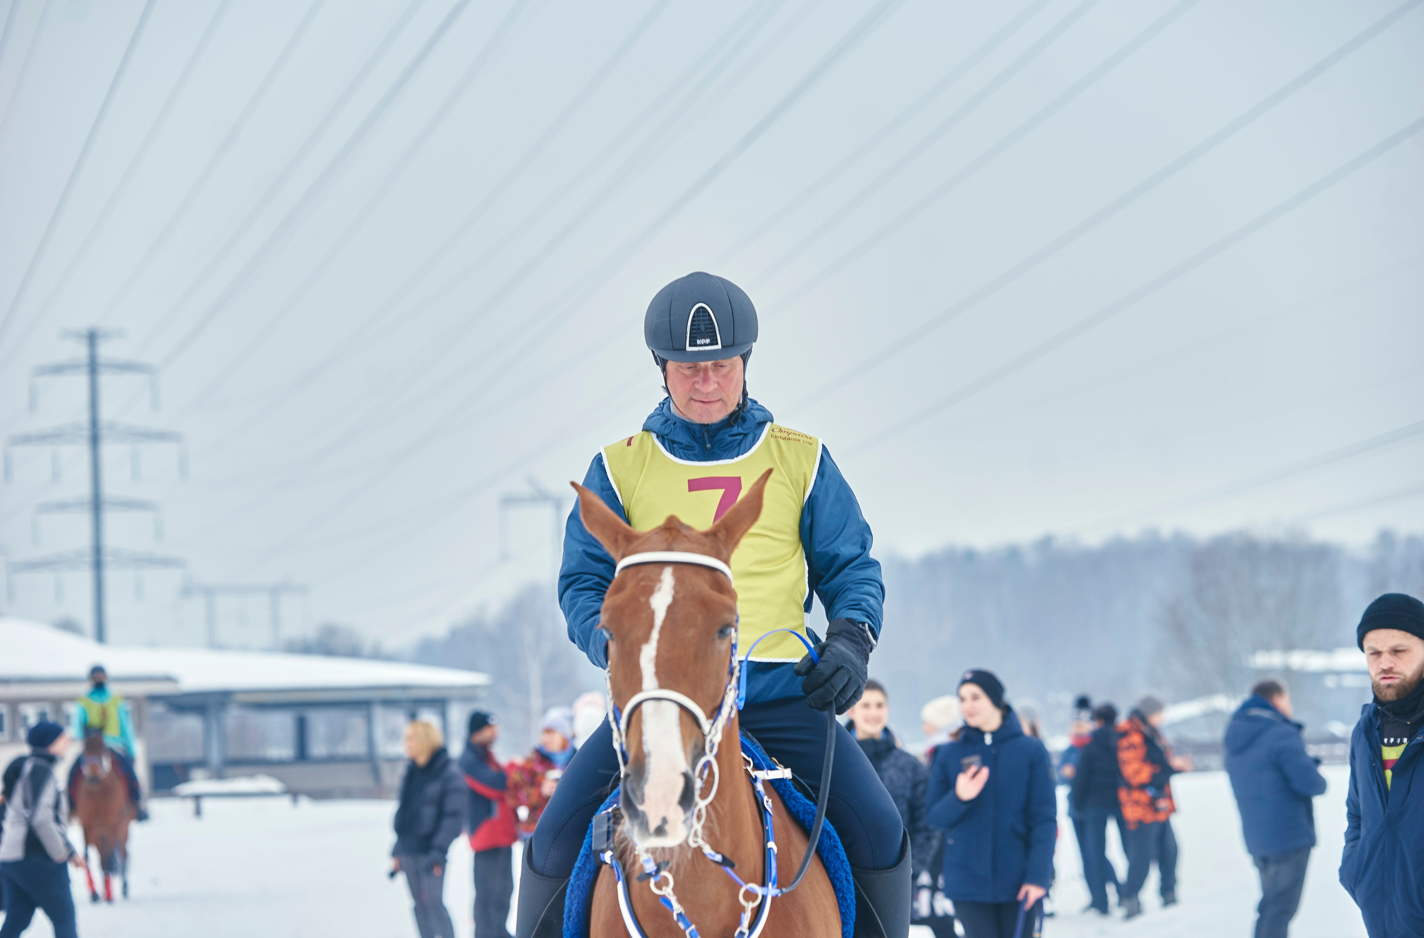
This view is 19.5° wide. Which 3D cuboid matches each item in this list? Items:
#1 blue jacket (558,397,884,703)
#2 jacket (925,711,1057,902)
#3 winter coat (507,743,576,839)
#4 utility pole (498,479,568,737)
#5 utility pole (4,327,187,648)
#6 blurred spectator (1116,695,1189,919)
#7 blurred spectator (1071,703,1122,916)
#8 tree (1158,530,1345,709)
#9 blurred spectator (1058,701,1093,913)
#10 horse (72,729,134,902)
[{"bbox_3d":[0.019,0.161,8.200,0.640,0.600,0.450,-2,-4,0],"label":"blue jacket"},{"bbox_3d":[1.141,1.381,17.000,0.540,0.790,0.380,-3,-4,12],"label":"jacket"},{"bbox_3d":[-1.034,2.015,26.000,0.480,0.630,0.380,-4,-4,24],"label":"winter coat"},{"bbox_3d":[-11.392,15.960,450.000,23.500,30.000,1.600,-1,-4,-12],"label":"utility pole"},{"bbox_3d":[-51.801,7.073,350.000,15.300,37.800,1.600,-1,-4,-12],"label":"utility pole"},{"bbox_3d":[3.445,2.648,32.600,0.450,1.750,0.500,1,-5,-37],"label":"blurred spectator"},{"bbox_3d":[3.045,2.682,32.800,0.480,1.690,0.360,0,-4,-27],"label":"blurred spectator"},{"bbox_3d":[37.639,11.760,290.000,12.700,14.400,11.500,-2,-4,0],"label":"tree"},{"bbox_3d":[2.966,2.695,33.400,0.500,1.720,0.380,-1,-4,-12],"label":"blurred spectator"},{"bbox_3d":[-6.204,3.533,42.300,0.640,1.760,2.200,-2,-4,-2],"label":"horse"}]

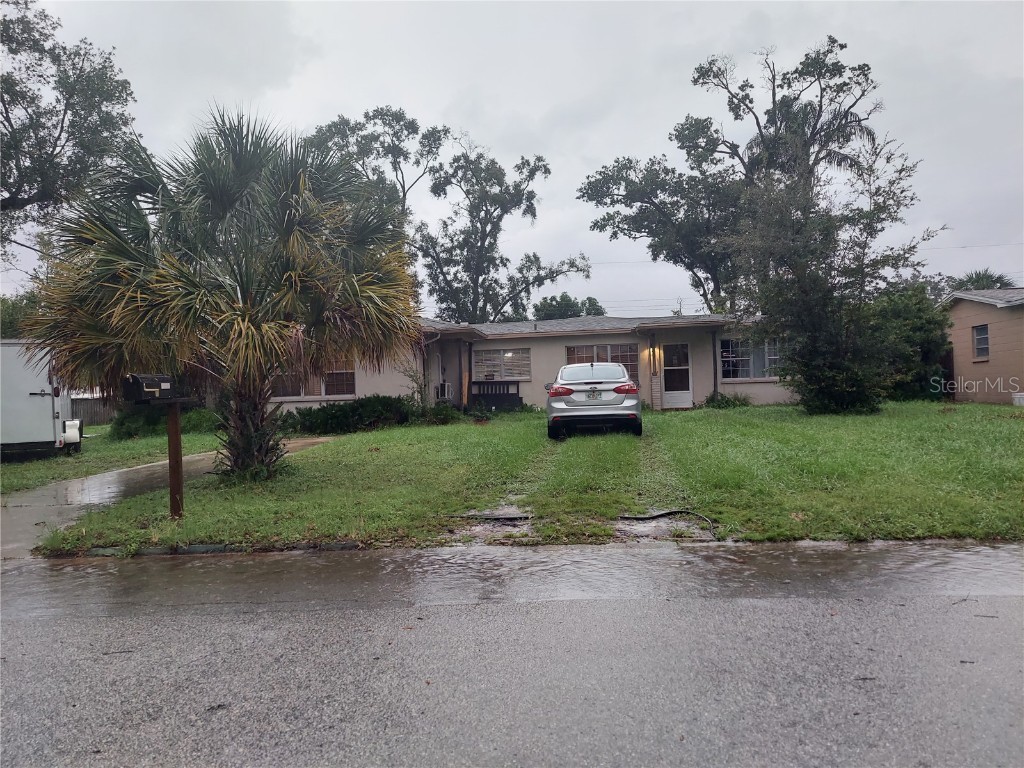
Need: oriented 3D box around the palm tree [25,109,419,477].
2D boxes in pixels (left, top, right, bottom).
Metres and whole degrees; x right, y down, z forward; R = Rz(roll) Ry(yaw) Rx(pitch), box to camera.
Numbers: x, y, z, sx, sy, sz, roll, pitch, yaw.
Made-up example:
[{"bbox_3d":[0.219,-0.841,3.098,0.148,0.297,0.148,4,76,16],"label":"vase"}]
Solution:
[{"bbox_3d":[-3.680,-1.210,9.478,5.000,4.850,4.800,-2,1,6],"label":"palm tree"}]

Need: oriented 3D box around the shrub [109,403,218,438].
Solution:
[{"bbox_3d":[-9.015,0.921,18.496,2.750,0.920,1.300,-2,1,6],"label":"shrub"}]

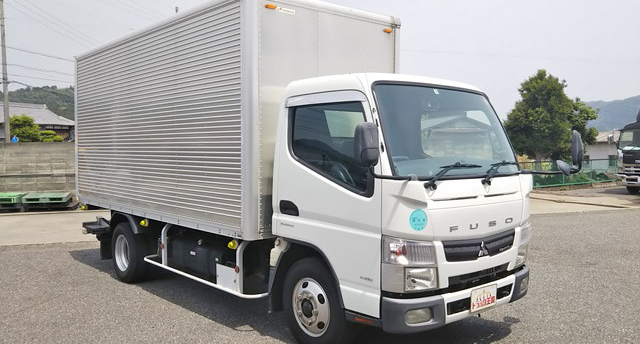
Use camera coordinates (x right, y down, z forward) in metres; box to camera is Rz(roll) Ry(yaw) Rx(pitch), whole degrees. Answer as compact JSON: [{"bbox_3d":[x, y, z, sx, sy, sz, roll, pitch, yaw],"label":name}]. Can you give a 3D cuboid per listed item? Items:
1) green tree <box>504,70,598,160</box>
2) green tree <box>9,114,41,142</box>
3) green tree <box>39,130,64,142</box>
[{"bbox_3d":[10.964,-2.269,26.500,4.600,5.100,4.400,0,2,0],"label":"green tree"},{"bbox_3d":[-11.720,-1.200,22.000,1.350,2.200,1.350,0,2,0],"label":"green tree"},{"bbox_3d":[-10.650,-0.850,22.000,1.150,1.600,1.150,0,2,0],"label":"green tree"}]

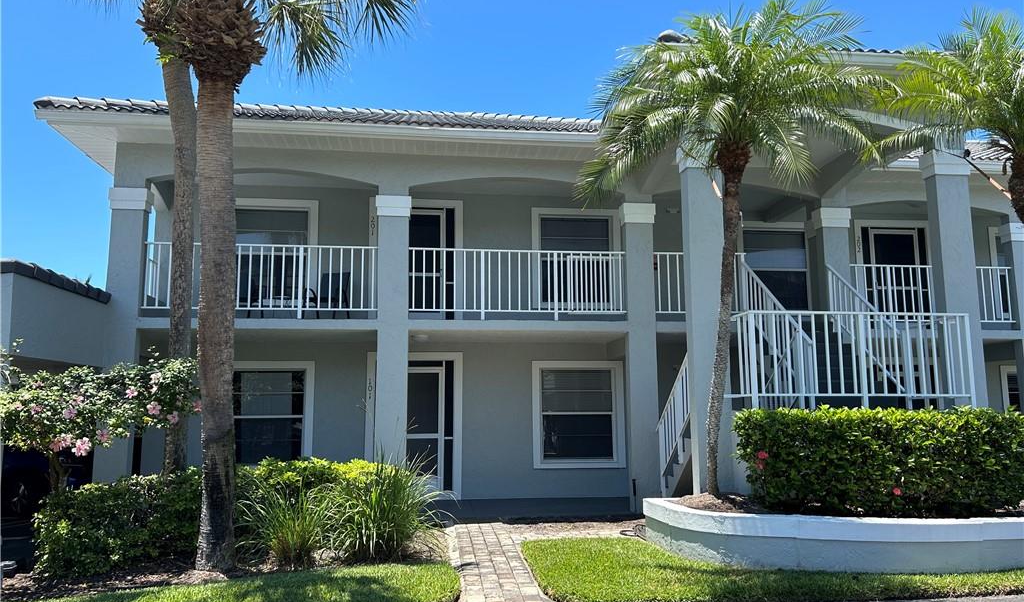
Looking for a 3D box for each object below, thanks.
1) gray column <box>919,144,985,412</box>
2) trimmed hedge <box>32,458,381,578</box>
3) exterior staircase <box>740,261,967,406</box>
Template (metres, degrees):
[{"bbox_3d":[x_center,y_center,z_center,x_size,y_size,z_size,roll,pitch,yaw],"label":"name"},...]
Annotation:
[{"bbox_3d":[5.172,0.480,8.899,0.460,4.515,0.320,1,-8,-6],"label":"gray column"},{"bbox_3d":[-3.090,2.294,8.352,3.200,0.930,1.000,3,-8,-21],"label":"trimmed hedge"},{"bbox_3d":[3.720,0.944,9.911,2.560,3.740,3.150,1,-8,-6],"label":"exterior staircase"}]

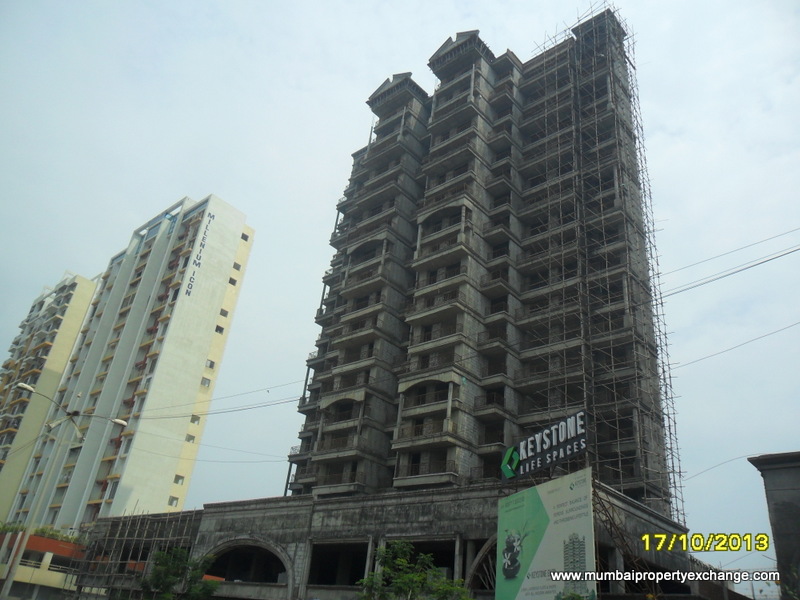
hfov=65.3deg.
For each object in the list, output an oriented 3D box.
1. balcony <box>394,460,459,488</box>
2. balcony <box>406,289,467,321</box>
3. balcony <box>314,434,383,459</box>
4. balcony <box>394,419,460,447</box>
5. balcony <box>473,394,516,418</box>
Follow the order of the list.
[{"bbox_3d":[2.208,14.299,50.398,6.250,1.630,1.500,-17,-36,38],"label":"balcony"},{"bbox_3d":[3.408,0.919,57.089,6.200,1.570,2.000,-17,-36,38],"label":"balcony"},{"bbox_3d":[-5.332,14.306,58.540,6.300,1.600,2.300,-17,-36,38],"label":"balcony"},{"bbox_3d":[2.161,11.422,51.453,6.250,1.600,2.000,-17,-36,38],"label":"balcony"},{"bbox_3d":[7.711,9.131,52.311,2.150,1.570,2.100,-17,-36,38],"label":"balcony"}]

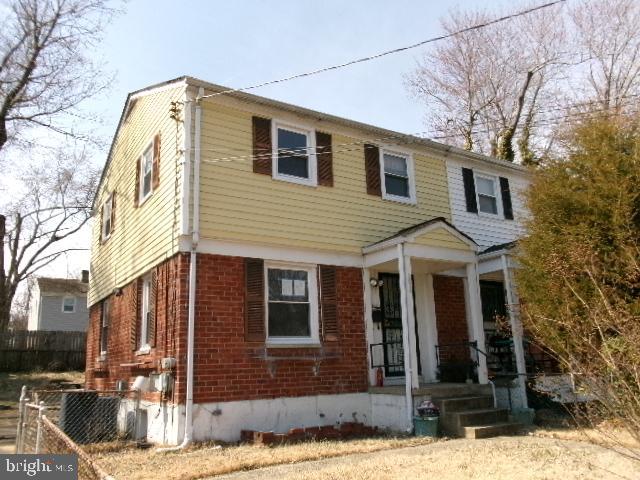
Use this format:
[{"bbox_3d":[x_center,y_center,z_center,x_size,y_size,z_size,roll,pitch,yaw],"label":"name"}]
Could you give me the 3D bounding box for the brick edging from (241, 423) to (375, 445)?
[{"bbox_3d":[-0.089,3.124,8.422,2.590,0.250,0.280,7,-16,-32],"label":"brick edging"}]

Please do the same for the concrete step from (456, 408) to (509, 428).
[{"bbox_3d":[2.598,2.922,8.540,1.150,0.195,0.320,7,-16,-32],"label":"concrete step"}]

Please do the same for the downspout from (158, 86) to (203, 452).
[{"bbox_3d":[-2.092,0.225,7.973,0.540,5.660,0.350,7,-16,-32],"label":"downspout"}]

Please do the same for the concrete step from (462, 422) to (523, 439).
[{"bbox_3d":[2.759,3.024,8.265,1.150,0.160,0.320,7,-16,-32],"label":"concrete step"}]

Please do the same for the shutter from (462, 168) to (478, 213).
[{"bbox_3d":[3.579,-1.171,12.286,0.385,1.060,0.040,7,-16,-32],"label":"shutter"}]

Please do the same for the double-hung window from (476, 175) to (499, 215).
[{"bbox_3d":[4.131,-1.090,12.656,0.890,1.060,0.100,7,-16,-32],"label":"double-hung window"}]

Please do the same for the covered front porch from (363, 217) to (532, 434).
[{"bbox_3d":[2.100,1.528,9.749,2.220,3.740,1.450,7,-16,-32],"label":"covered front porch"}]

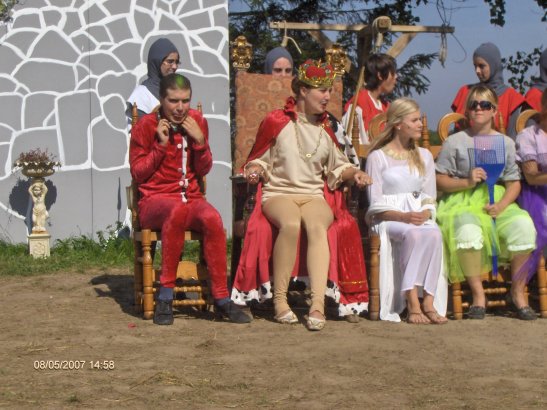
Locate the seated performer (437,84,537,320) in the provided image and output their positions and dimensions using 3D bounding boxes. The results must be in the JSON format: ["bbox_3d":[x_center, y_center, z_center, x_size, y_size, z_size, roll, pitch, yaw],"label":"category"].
[{"bbox_3d":[1.199,-0.048,7.258,0.530,1.280,0.740,-1,3,-6],"label":"seated performer"}]

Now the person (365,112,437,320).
[{"bbox_3d":[0.724,-0.007,7.110,0.450,1.220,0.740,-1,3,-15],"label":"person"}]

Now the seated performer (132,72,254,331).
[{"bbox_3d":[-0.470,-0.047,7.088,0.570,1.320,0.800,-1,3,-13],"label":"seated performer"}]

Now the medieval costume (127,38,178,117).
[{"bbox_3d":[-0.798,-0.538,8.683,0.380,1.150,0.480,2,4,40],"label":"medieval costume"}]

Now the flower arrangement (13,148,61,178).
[{"bbox_3d":[-1.843,-0.315,10.097,0.360,0.235,0.350,0,3,0],"label":"flower arrangement"}]

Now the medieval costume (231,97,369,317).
[{"bbox_3d":[0.142,-0.002,7.090,0.730,1.180,0.620,-1,3,-5],"label":"medieval costume"}]

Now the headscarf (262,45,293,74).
[{"bbox_3d":[0.032,-0.851,8.266,0.210,0.320,0.250,-1,3,-8],"label":"headscarf"}]

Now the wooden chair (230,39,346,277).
[{"bbox_3d":[0.101,-0.182,7.281,0.700,1.560,0.700,-1,3,-7],"label":"wooden chair"}]

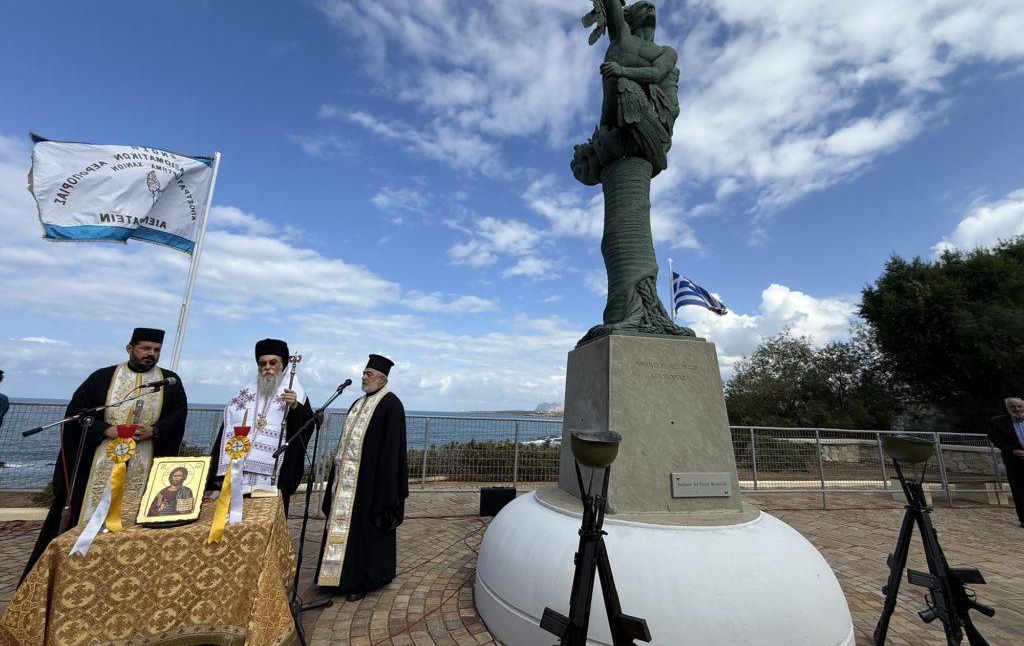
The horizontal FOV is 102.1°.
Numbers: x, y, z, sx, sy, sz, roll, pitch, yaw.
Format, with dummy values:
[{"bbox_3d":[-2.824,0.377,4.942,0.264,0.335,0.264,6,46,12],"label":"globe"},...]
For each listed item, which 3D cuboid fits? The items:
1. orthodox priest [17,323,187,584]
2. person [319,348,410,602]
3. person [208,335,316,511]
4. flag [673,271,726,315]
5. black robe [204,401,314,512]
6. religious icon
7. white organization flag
[{"bbox_3d":[-2.669,0.934,2.784,0.520,1.825,0.700,-6,-14,31],"label":"orthodox priest"},{"bbox_3d":[-1.159,1.148,3.359,0.630,1.780,0.530,-8,-16,38],"label":"person"},{"bbox_3d":[-1.867,1.028,2.996,0.700,1.822,0.480,8,-14,-27],"label":"person"},{"bbox_3d":[3.674,-0.578,8.114,0.940,0.900,0.350,-7,-15,36],"label":"flag"},{"bbox_3d":[-1.871,1.190,2.961,0.700,1.450,0.480,8,-14,-27],"label":"black robe"},{"bbox_3d":[-1.626,0.808,2.007,0.230,0.295,0.035,8,-28,-28],"label":"religious icon"},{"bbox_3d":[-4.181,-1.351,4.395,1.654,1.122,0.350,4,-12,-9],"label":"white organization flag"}]

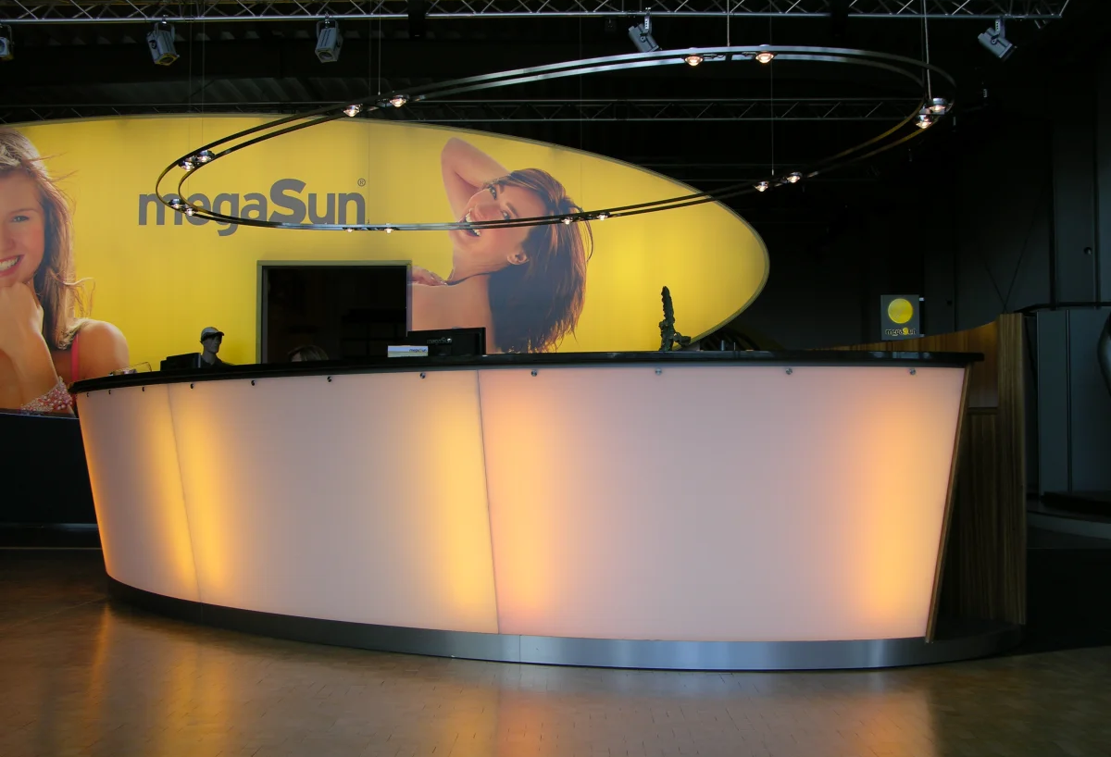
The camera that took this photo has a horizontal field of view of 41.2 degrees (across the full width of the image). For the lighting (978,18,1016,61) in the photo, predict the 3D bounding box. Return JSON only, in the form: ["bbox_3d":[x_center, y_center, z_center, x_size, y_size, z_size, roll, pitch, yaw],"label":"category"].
[{"bbox_3d":[4.003,-3.055,13.300,0.330,0.320,0.220,39,15,24],"label":"lighting"}]

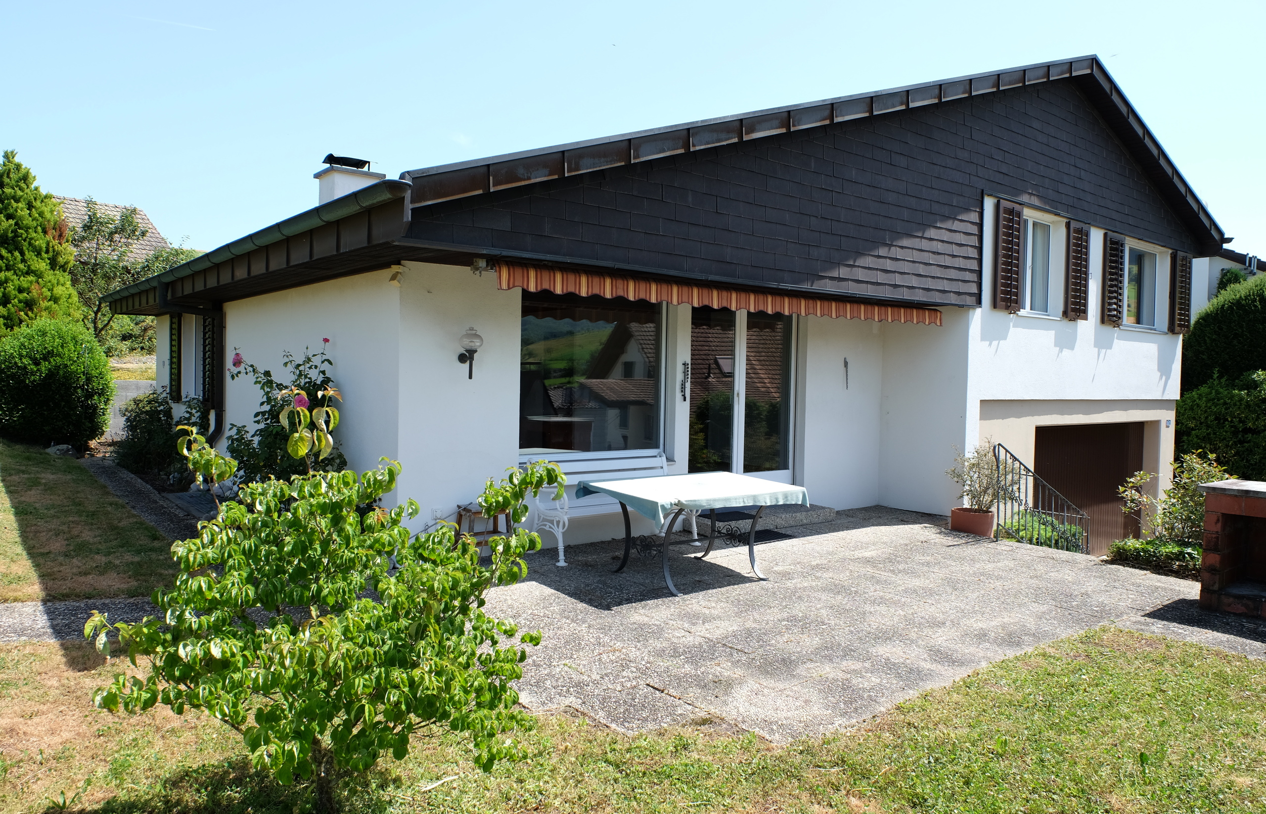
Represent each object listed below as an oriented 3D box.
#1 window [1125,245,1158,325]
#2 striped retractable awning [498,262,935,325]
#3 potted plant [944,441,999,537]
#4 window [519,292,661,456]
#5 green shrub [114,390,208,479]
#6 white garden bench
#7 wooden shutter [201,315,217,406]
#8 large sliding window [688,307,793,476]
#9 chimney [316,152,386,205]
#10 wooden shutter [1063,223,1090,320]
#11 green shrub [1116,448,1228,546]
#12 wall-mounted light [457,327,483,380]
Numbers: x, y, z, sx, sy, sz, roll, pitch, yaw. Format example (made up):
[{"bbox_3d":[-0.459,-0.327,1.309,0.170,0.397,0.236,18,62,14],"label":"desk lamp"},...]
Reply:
[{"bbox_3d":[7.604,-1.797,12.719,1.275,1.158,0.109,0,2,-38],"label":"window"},{"bbox_3d":[1.239,-1.018,8.075,5.840,0.250,0.220,-1,3,-38],"label":"striped retractable awning"},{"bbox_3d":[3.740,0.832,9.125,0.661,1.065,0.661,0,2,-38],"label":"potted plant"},{"bbox_3d":[-0.380,-0.302,8.224,1.840,1.568,0.100,-1,3,-38],"label":"window"},{"bbox_3d":[-7.162,0.360,12.827,1.120,1.213,1.337,0,2,-38],"label":"green shrub"},{"bbox_3d":[-0.163,0.868,7.682,1.672,0.840,0.614,0,2,-38],"label":"white garden bench"},{"bbox_3d":[-5.717,-0.653,11.367,0.050,1.312,0.640,-1,3,-39],"label":"wooden shutter"},{"bbox_3d":[1.186,-0.079,9.306,1.757,2.084,0.109,0,2,-38],"label":"large sliding window"},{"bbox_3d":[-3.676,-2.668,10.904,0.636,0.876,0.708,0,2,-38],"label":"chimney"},{"bbox_3d":[5.785,-1.768,10.991,0.591,1.233,0.054,0,2,-38],"label":"wooden shutter"},{"bbox_3d":[5.197,0.906,8.100,1.050,1.000,1.000,2,2,33],"label":"green shrub"},{"bbox_3d":[-1.359,-0.446,7.069,0.232,0.437,0.292,-1,3,-38],"label":"wall-mounted light"}]

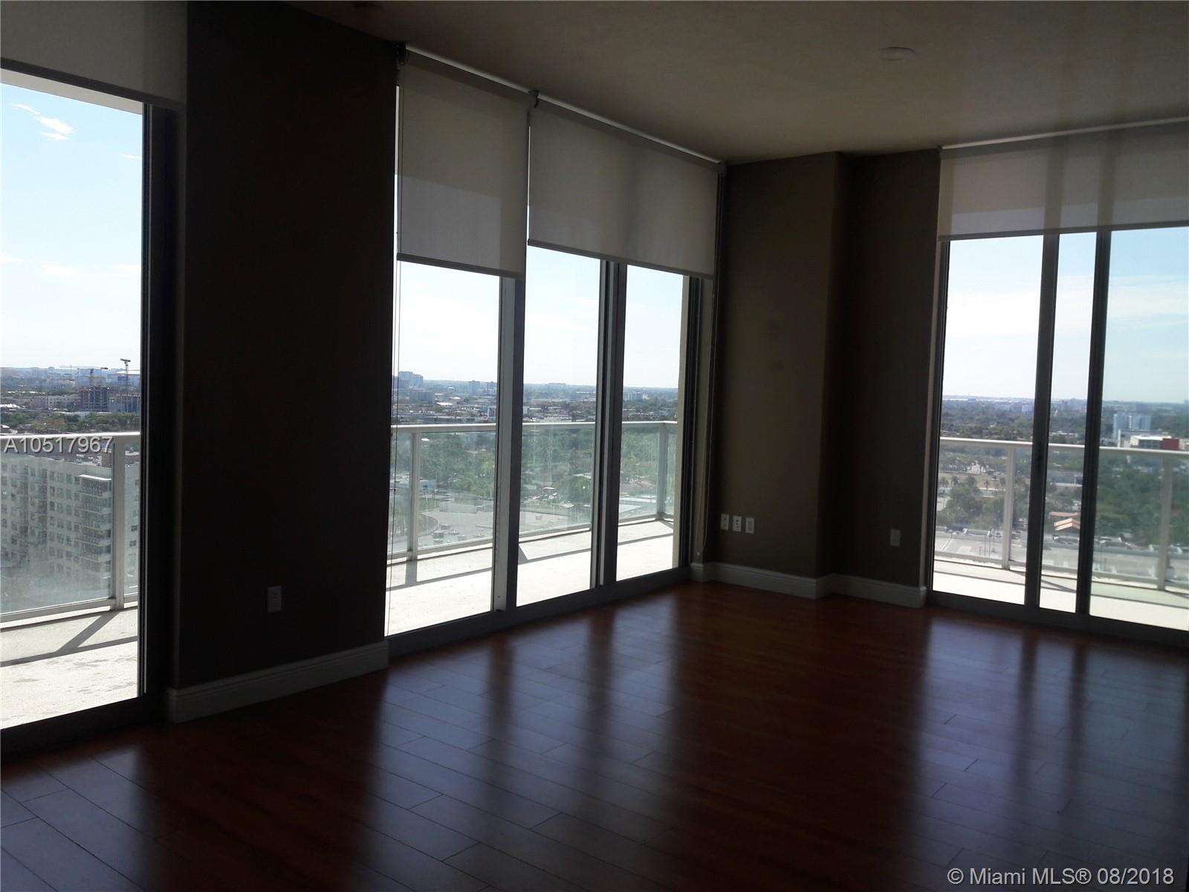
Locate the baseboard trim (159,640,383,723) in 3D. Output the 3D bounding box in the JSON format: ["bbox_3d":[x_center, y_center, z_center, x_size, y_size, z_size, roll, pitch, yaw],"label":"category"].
[{"bbox_3d":[-1.382,1.041,4.343,0.066,0.144,1.087,5,5,39],"label":"baseboard trim"}]

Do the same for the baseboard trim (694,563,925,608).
[{"bbox_3d":[1.482,0.968,6.756,1.529,0.145,0.418,5,5,39],"label":"baseboard trim"}]

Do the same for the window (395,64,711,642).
[{"bbox_3d":[-0.145,-0.477,5.869,0.144,2.959,2.909,5,5,39],"label":"window"}]

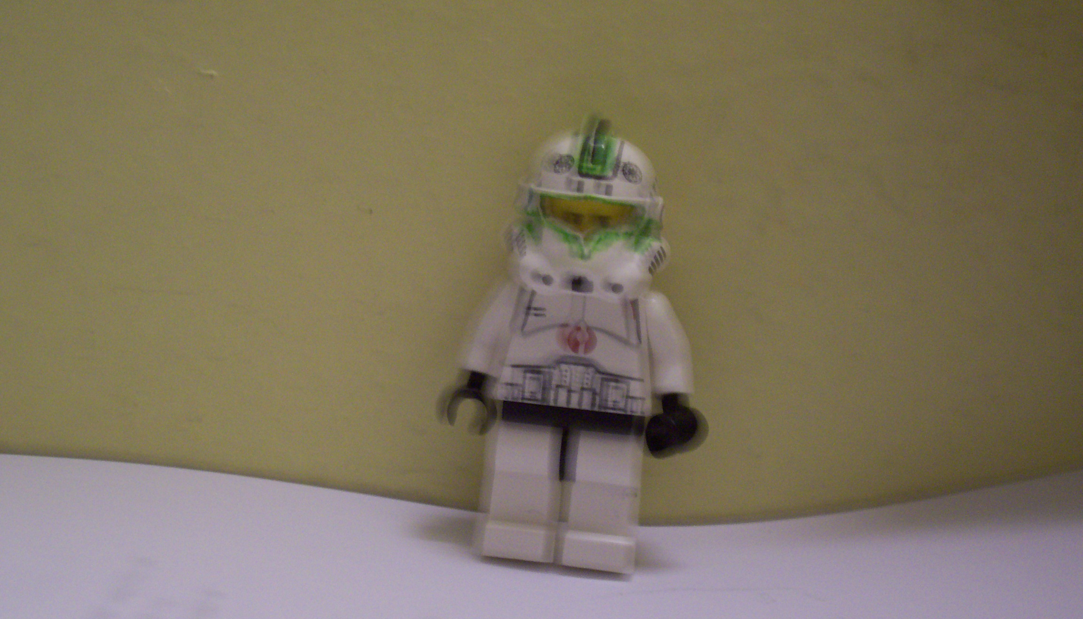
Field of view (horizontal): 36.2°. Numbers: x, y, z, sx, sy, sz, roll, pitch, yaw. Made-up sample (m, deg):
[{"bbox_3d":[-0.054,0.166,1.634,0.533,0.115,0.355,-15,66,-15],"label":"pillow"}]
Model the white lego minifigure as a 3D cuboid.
[{"bbox_3d":[0.004,0.003,0.172,0.027,0.045,0.015,6,8,0],"label":"white lego minifigure"}]

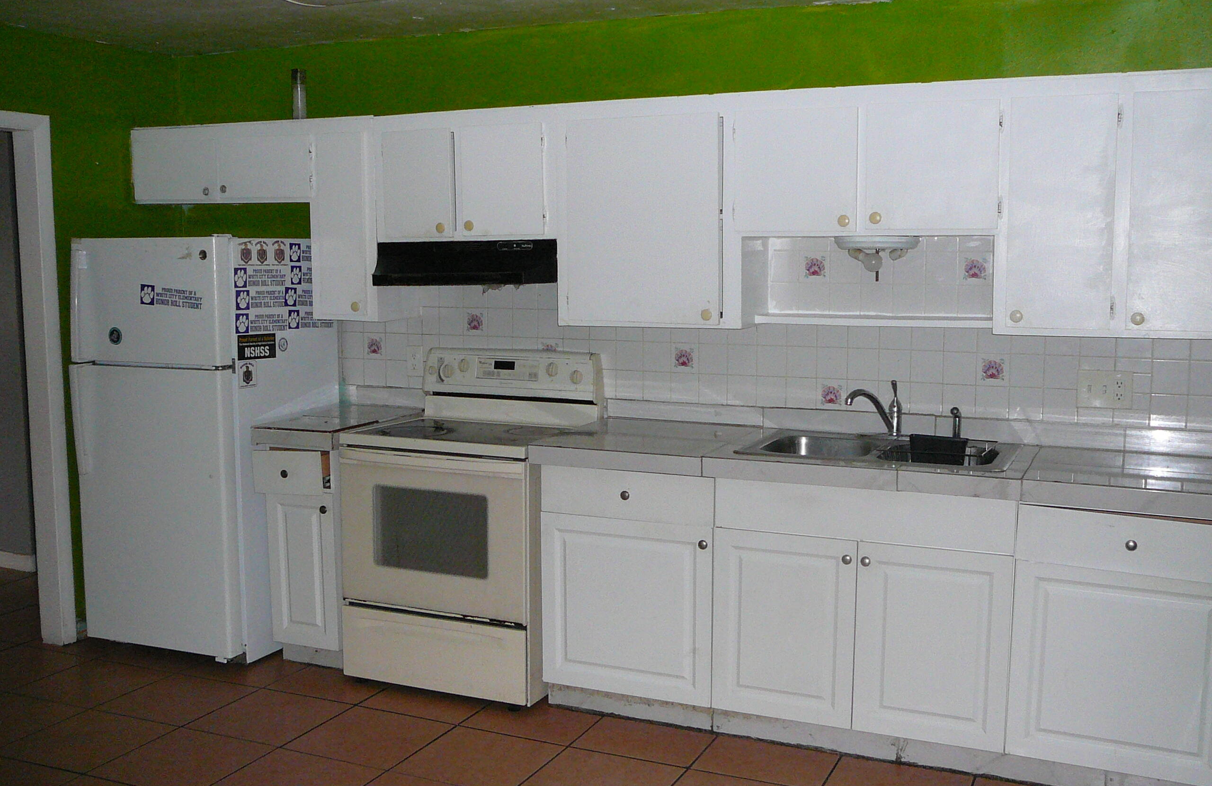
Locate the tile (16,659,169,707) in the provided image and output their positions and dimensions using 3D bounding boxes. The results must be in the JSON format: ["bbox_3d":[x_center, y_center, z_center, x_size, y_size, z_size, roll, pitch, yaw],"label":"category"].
[{"bbox_3d":[-1.873,1.066,4.486,0.395,0.010,0.395,3,7,24],"label":"tile"}]

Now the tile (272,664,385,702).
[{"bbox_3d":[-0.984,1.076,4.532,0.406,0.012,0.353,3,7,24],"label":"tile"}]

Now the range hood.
[{"bbox_3d":[-0.470,-0.488,4.636,0.765,0.160,0.400,3,7,24],"label":"range hood"}]

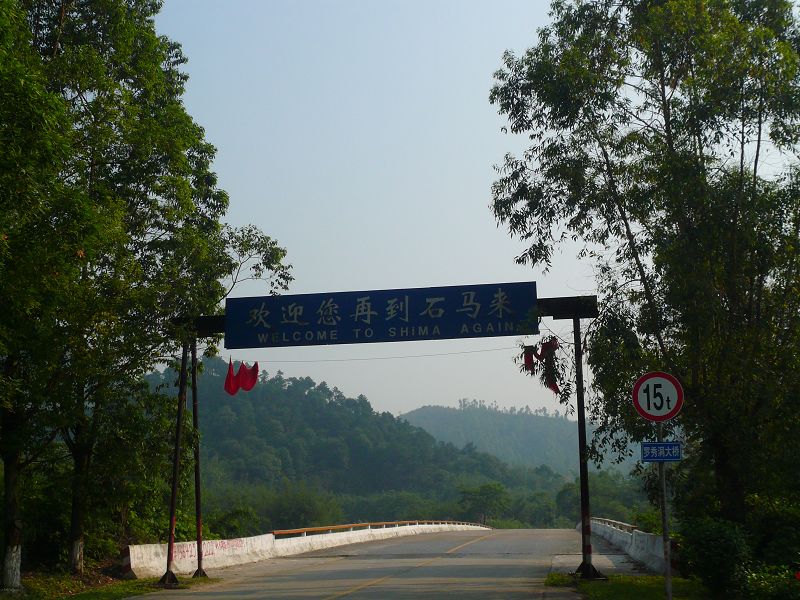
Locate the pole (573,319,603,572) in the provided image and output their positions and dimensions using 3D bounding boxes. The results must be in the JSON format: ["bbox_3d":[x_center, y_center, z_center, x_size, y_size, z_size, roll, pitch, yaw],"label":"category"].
[{"bbox_3d":[3.759,2.908,21.717,0.407,5.365,0.407,-3,-19,9],"label":"pole"}]

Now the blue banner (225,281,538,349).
[{"bbox_3d":[-0.467,0.365,23.261,6.908,1.128,0.150,-3,-11,9],"label":"blue banner"}]

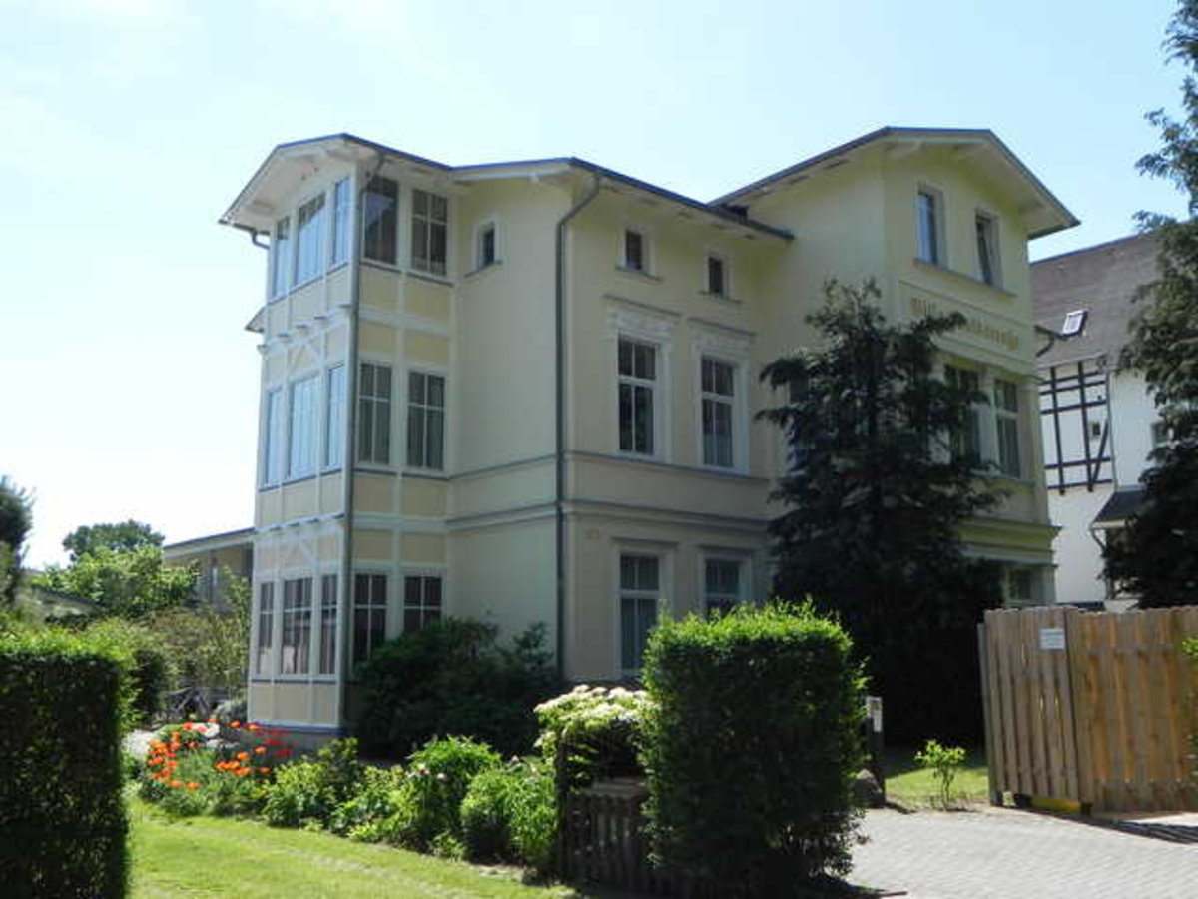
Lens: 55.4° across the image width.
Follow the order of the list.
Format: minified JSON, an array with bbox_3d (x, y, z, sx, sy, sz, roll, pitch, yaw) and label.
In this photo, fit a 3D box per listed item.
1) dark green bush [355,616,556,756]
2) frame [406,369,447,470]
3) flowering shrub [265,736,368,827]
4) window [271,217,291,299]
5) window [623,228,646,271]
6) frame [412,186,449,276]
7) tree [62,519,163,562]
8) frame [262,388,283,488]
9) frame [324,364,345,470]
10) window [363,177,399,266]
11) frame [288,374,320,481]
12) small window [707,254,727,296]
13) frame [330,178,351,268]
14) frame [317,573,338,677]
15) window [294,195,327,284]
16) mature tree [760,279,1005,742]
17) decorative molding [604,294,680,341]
[{"bbox_3d":[-2.319,3.844,18.301,1.793,2.168,3.169,8,-13,-41],"label":"dark green bush"},{"bbox_3d":[-3.142,-0.525,20.690,0.799,1.738,0.100,8,-13,-41],"label":"frame"},{"bbox_3d":[-2.829,3.288,11.353,1.004,0.782,1.004,2,-10,-14],"label":"flowering shrub"},{"bbox_3d":[-6.136,-3.704,22.036,0.100,1.466,0.689,8,-14,-40],"label":"window"},{"bbox_3d":[0.614,-3.449,19.793,0.450,0.720,0.120,8,-14,-40],"label":"window"},{"bbox_3d":[-3.018,-3.864,20.447,0.749,1.581,0.104,8,-13,-40],"label":"frame"},{"bbox_3d":[-22.709,7.198,52.930,5.600,7.904,5.600,4,-11,-23],"label":"tree"},{"bbox_3d":[-6.141,-0.251,21.452,0.100,1.828,0.617,8,-14,-40],"label":"frame"},{"bbox_3d":[-4.638,-0.566,20.133,0.100,1.799,0.632,8,-13,-41],"label":"frame"},{"bbox_3d":[-3.846,-4.022,20.070,0.618,1.441,0.100,8,-14,-40],"label":"window"},{"bbox_3d":[-5.294,-0.394,20.487,0.100,1.782,1.024,8,-14,-40],"label":"frame"},{"bbox_3d":[2.099,-3.110,20.497,0.458,0.749,0.125,8,-13,-40],"label":"small window"},{"bbox_3d":[-4.513,-3.933,19.989,0.104,1.539,0.645,8,-13,-40],"label":"frame"},{"bbox_3d":[-4.611,3.008,19.504,0.100,1.733,0.544,8,-13,-41],"label":"frame"},{"bbox_3d":[-5.357,-3.883,21.157,0.100,1.447,1.096,8,-14,-40],"label":"window"},{"bbox_3d":[3.912,1.078,16.821,3.400,6.864,3.300,-1,-10,0],"label":"mature tree"},{"bbox_3d":[0.733,-2.232,19.362,1.625,0.484,0.180,8,-14,-40],"label":"decorative molding"}]

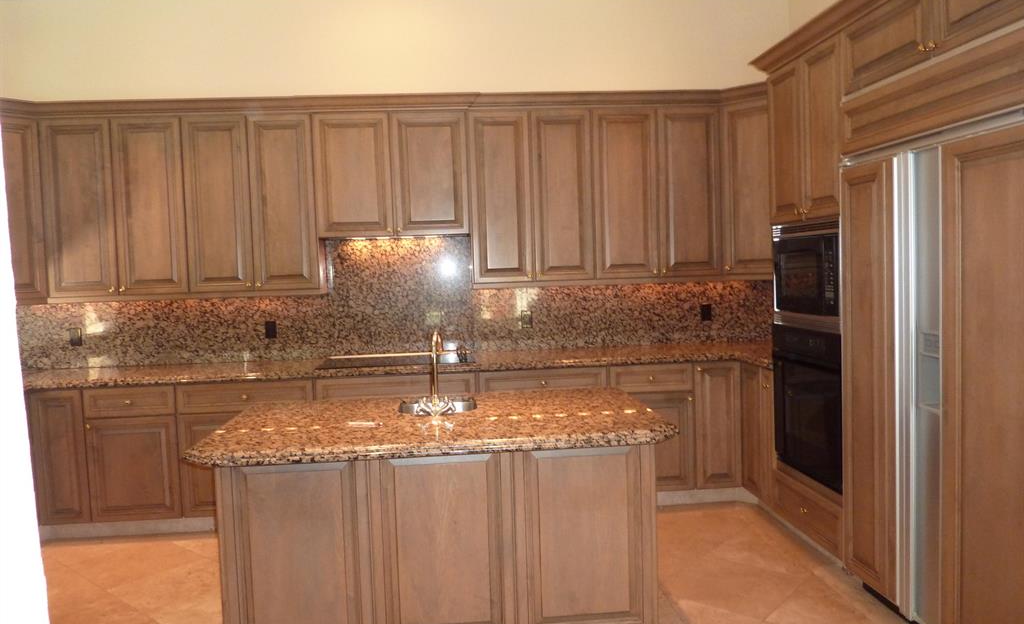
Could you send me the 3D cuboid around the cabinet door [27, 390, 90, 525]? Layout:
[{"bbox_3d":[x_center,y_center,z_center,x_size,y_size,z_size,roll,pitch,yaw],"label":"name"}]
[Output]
[{"bbox_3d":[-2.502,0.804,4.106,0.287,0.751,0.030,-2,3,-4],"label":"cabinet door"}]

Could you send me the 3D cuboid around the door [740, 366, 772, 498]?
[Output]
[{"bbox_3d":[1.388,0.675,4.161,0.030,0.749,0.384,-2,3,-4],"label":"door"}]

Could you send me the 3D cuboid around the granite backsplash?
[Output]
[{"bbox_3d":[-0.679,-0.100,4.778,5.093,0.750,0.020,-2,3,-4],"label":"granite backsplash"}]

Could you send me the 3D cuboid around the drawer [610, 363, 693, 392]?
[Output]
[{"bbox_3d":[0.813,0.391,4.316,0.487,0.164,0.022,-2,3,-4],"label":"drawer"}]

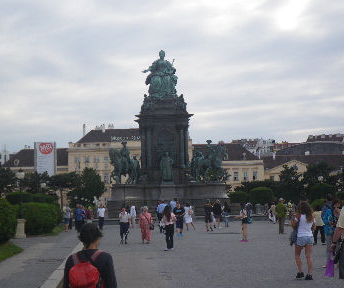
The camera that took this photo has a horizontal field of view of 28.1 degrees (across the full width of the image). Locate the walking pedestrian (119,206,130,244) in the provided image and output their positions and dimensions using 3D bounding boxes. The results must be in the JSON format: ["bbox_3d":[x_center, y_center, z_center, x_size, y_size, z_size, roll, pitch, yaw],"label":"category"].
[{"bbox_3d":[-2.059,3.503,29.772,0.520,1.610,0.380,-1,-5,0],"label":"walking pedestrian"}]

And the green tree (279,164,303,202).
[{"bbox_3d":[21.596,7.890,125.346,4.500,8.140,4.400,-1,-5,0],"label":"green tree"}]

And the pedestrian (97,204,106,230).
[{"bbox_3d":[-4.743,4.958,46.400,0.600,1.740,0.420,-1,-5,-6],"label":"pedestrian"}]

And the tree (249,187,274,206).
[{"bbox_3d":[12.382,7.753,95.155,3.400,3.630,3.400,-1,-5,0],"label":"tree"}]

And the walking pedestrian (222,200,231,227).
[{"bbox_3d":[3.597,4.652,45.400,0.420,1.680,0.480,-3,-5,18],"label":"walking pedestrian"}]

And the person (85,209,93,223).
[{"bbox_3d":[-5.329,4.808,44.000,0.480,1.600,0.380,0,-5,-6],"label":"person"}]

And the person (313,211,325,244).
[{"bbox_3d":[5.484,3.131,25.694,0.500,1.270,0.340,-1,-5,0],"label":"person"}]

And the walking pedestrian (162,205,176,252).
[{"bbox_3d":[-0.090,3.013,24.800,0.500,1.600,0.400,0,-5,-11],"label":"walking pedestrian"}]

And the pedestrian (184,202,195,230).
[{"bbox_3d":[1.047,4.325,41.133,0.550,1.710,0.420,-2,-5,14],"label":"pedestrian"}]

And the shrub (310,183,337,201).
[{"bbox_3d":[12.658,4.932,58.142,2.500,3.200,2.500,-1,-5,0],"label":"shrub"}]

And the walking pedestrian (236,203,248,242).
[{"bbox_3d":[3.039,3.354,29.473,0.500,1.640,0.450,-2,-5,6],"label":"walking pedestrian"}]

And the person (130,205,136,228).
[{"bbox_3d":[-2.634,4.969,47.300,0.480,1.657,0.360,1,-5,-18],"label":"person"}]

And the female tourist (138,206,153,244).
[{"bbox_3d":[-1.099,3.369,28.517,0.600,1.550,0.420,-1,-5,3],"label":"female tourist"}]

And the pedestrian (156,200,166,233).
[{"bbox_3d":[-0.580,4.017,38.000,0.540,1.790,0.400,-1,-5,6],"label":"pedestrian"}]

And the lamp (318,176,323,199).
[{"bbox_3d":[11.847,4.362,54.667,0.550,3.750,0.550,-1,-5,0],"label":"lamp"}]

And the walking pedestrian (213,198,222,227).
[{"bbox_3d":[2.830,4.344,42.500,0.530,1.770,0.400,-3,-6,24],"label":"walking pedestrian"}]

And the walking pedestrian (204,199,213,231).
[{"bbox_3d":[2.160,4.285,40.580,0.520,1.800,0.380,-2,-5,6],"label":"walking pedestrian"}]

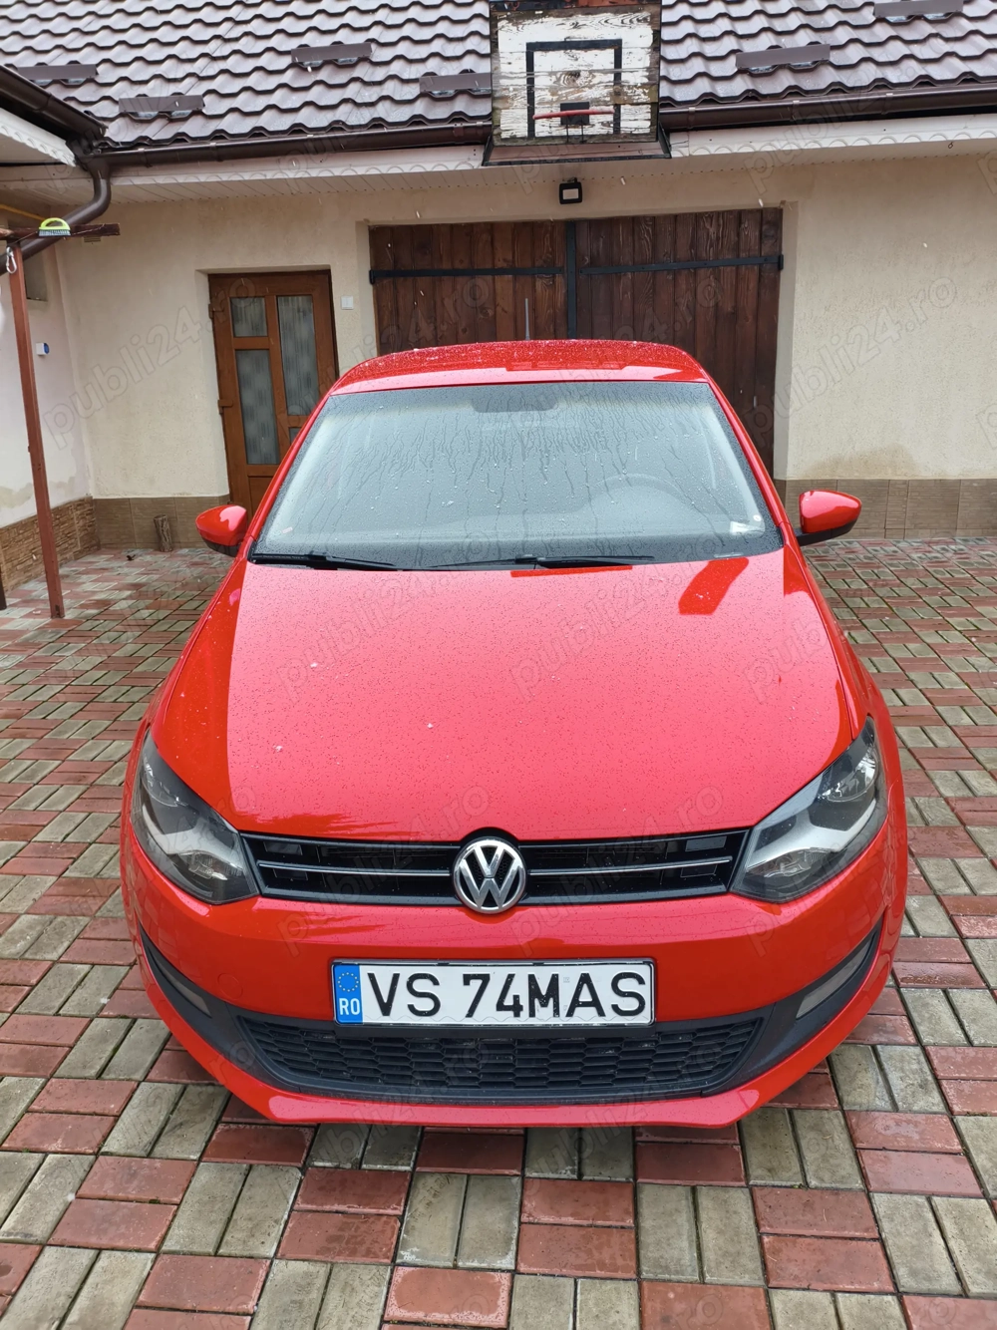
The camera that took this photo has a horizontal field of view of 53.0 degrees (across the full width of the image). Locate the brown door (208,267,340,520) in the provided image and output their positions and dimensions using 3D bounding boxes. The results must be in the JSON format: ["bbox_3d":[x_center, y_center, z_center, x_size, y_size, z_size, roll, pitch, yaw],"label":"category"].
[{"bbox_3d":[-1.595,-1.876,7.381,0.898,1.913,0.100,0,16,6],"label":"brown door"}]

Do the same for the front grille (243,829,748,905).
[{"bbox_3d":[-0.013,0.319,1.649,0.860,0.115,0.120,-1,16,4],"label":"front grille"}]

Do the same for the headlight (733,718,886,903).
[{"bbox_3d":[0.566,0.237,1.780,0.350,0.195,0.420,-1,16,4],"label":"headlight"}]

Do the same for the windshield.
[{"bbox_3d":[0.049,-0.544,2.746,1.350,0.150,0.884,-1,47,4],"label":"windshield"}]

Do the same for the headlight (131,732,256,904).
[{"bbox_3d":[-0.571,0.259,1.861,0.350,0.195,0.420,-1,16,4],"label":"headlight"}]

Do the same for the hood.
[{"bbox_3d":[0.010,0.011,2.058,1.380,0.285,1.030,-1,16,4],"label":"hood"}]

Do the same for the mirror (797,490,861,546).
[{"bbox_3d":[0.931,-0.429,2.818,0.185,0.150,0.130,-1,16,4],"label":"mirror"}]

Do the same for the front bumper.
[{"bbox_3d":[0.006,0.484,1.875,1.660,0.480,0.550,-1,16,4],"label":"front bumper"}]

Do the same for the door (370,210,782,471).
[{"bbox_3d":[0.548,-2.018,7.136,2.815,2.167,0.100,0,16,6],"label":"door"}]

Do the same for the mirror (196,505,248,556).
[{"bbox_3d":[-0.810,-0.401,2.941,0.185,0.150,0.130,-1,16,4],"label":"mirror"}]

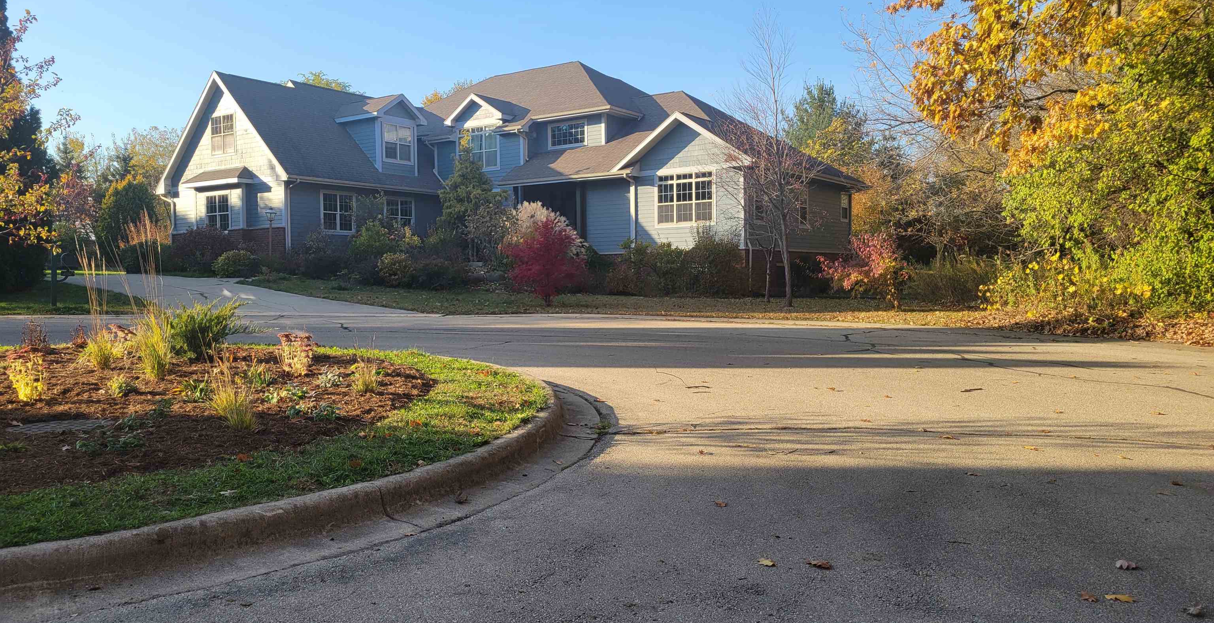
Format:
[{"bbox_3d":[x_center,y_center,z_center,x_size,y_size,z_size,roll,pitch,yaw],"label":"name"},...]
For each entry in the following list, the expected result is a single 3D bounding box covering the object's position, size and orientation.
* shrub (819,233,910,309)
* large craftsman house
[{"bbox_3d":[7.067,-1.104,24.979,2.346,2.039,2.144,-1,2,0],"label":"shrub"},{"bbox_3d":[-3.571,-6.177,39.023,23.414,10.954,19.163,1,2,34],"label":"large craftsman house"}]

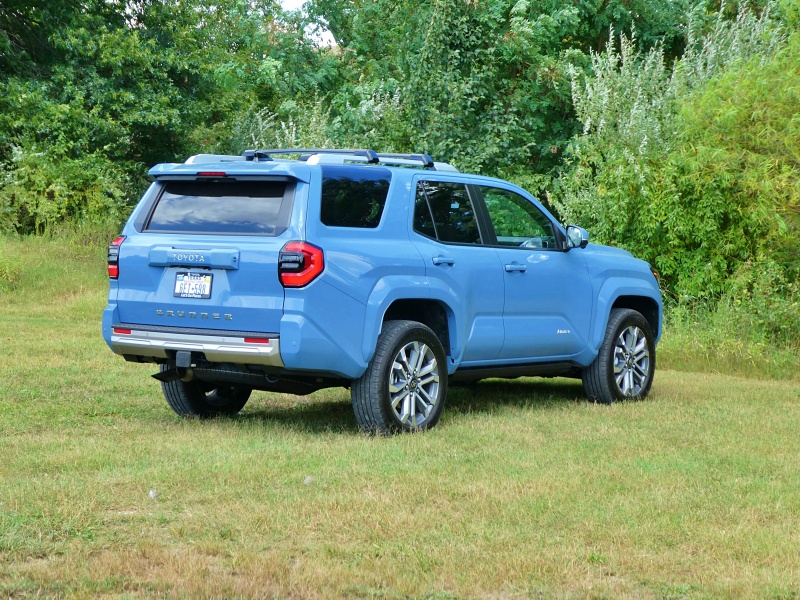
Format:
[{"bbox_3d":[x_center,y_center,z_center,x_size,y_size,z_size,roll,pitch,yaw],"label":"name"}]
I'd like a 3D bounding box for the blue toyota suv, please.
[{"bbox_3d":[0.171,-0.069,11.153,2.030,1.880,4.950,3,3,37],"label":"blue toyota suv"}]

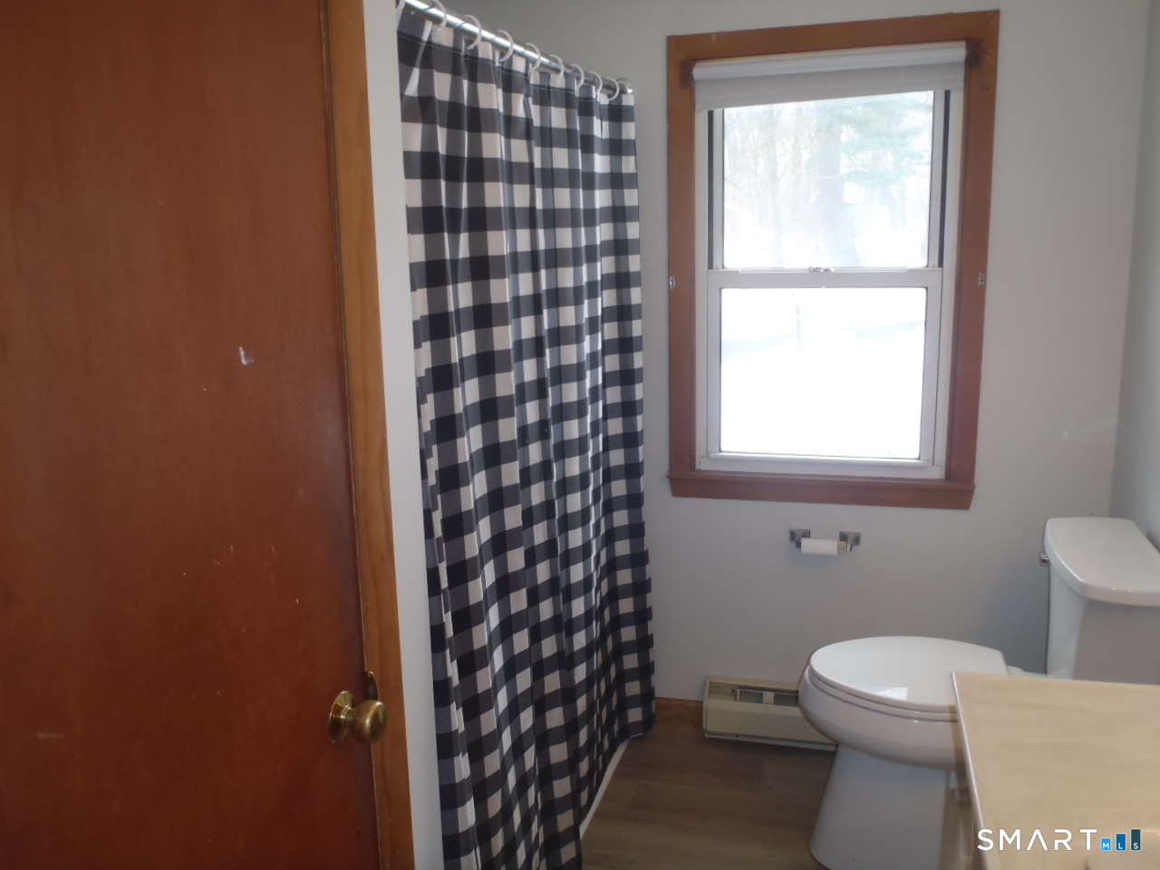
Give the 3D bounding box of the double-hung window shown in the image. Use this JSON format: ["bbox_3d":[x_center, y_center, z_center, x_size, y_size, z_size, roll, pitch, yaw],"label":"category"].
[{"bbox_3d":[0.681,-0.456,2.662,0.875,1.331,0.120,1,10,15],"label":"double-hung window"}]

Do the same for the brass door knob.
[{"bbox_3d":[-0.272,0.356,1.173,0.058,0.065,0.065,1,10,15],"label":"brass door knob"}]

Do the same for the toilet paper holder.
[{"bbox_3d":[0.711,0.312,2.729,0.203,0.048,0.080,1,10,15],"label":"toilet paper holder"}]

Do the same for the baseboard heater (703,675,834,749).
[{"bbox_3d":[0.755,0.858,2.824,0.760,0.179,0.065,1,10,15],"label":"baseboard heater"}]

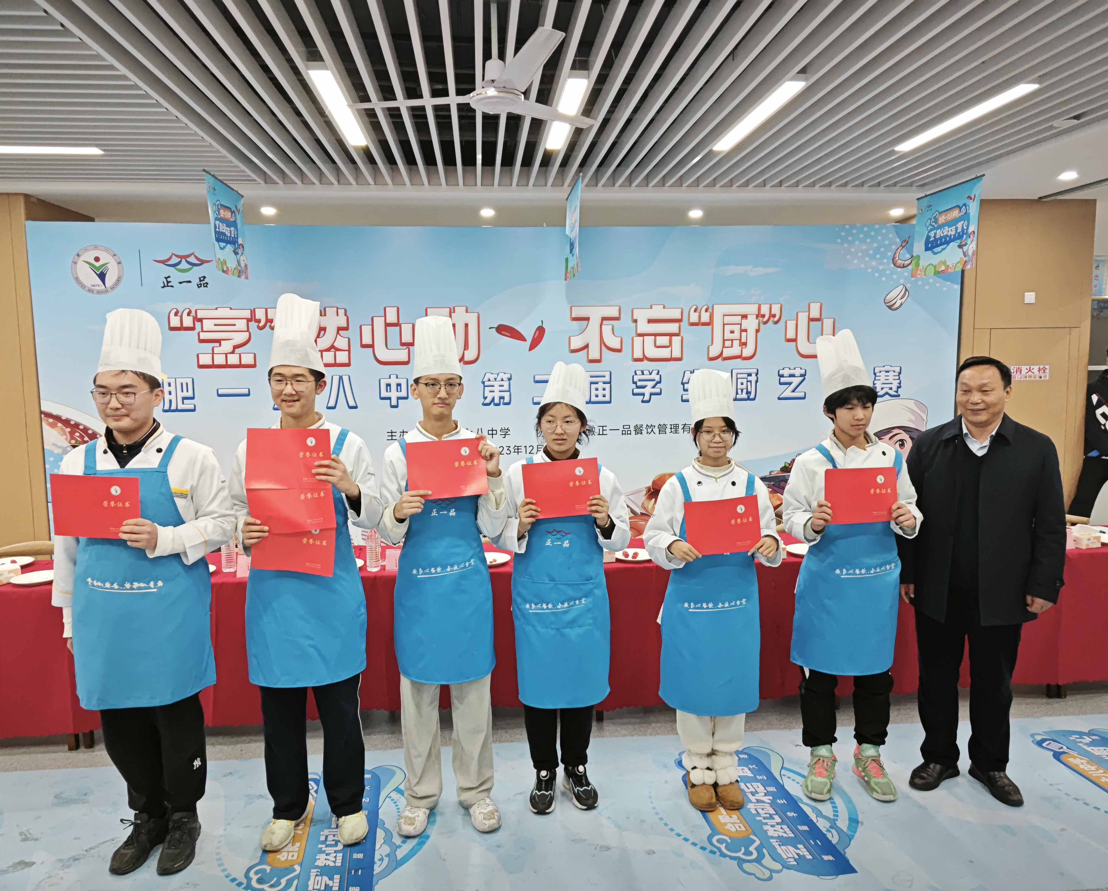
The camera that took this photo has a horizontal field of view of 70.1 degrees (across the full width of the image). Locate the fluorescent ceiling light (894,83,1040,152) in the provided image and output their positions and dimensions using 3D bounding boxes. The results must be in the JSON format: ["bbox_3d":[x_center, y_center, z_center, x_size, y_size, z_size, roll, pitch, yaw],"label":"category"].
[{"bbox_3d":[2.238,-1.817,4.376,0.100,0.050,1.200,-1,6,-5],"label":"fluorescent ceiling light"}]

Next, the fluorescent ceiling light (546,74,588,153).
[{"bbox_3d":[0.054,-1.730,4.135,0.092,0.045,1.200,-1,6,-5],"label":"fluorescent ceiling light"}]

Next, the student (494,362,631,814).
[{"bbox_3d":[0.037,0.547,3.053,0.516,1.727,0.420,-1,6,1],"label":"student"}]

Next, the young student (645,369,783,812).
[{"bbox_3d":[0.630,0.563,3.062,0.540,1.690,0.380,0,6,6],"label":"young student"}]

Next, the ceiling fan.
[{"bbox_3d":[-0.247,-1.497,3.012,1.100,0.390,1.060,-1,6,-5],"label":"ceiling fan"}]

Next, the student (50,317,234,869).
[{"bbox_3d":[-1.403,0.504,2.722,0.580,1.920,0.400,0,6,1],"label":"student"}]

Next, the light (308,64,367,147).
[{"bbox_3d":[-1.103,-1.756,4.108,0.100,0.050,1.200,-1,6,-5],"label":"light"}]

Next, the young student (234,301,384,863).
[{"bbox_3d":[-0.892,0.457,2.832,0.530,1.980,0.400,-1,6,-5],"label":"young student"}]

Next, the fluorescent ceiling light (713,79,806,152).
[{"bbox_3d":[1.061,-1.751,4.209,0.092,0.045,1.200,-1,6,-5],"label":"fluorescent ceiling light"}]

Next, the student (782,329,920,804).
[{"bbox_3d":[1.157,0.474,3.087,0.519,1.840,0.420,-1,6,-1],"label":"student"}]

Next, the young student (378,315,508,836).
[{"bbox_3d":[-0.403,0.483,2.918,0.500,1.900,0.380,-1,6,-6],"label":"young student"}]

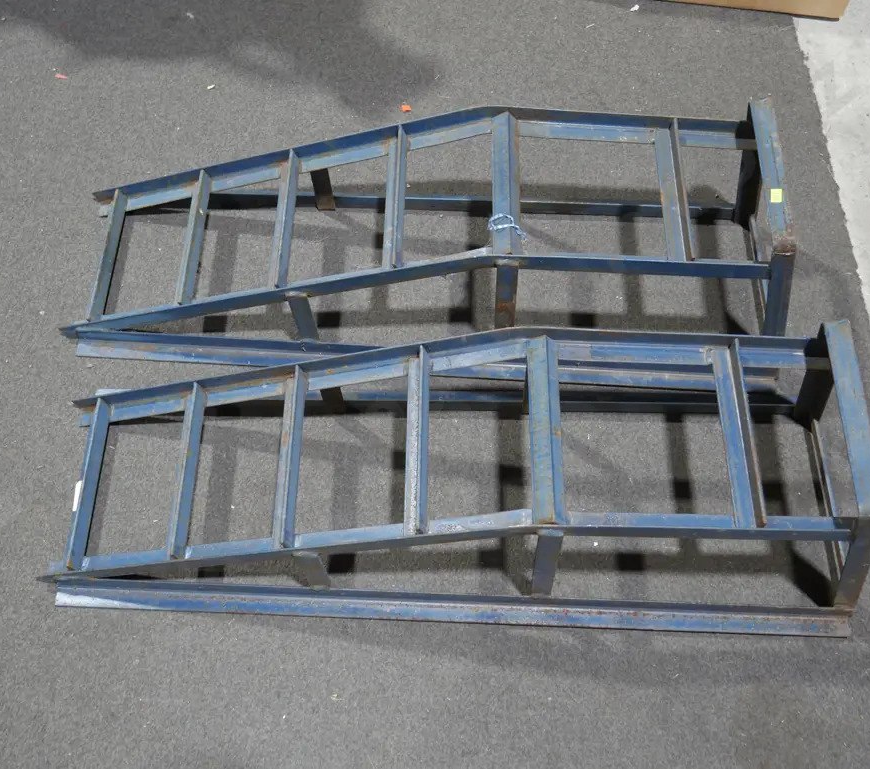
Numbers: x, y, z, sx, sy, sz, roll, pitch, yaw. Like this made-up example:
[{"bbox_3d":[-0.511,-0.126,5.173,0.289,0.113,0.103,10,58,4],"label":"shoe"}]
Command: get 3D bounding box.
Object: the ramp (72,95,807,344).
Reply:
[{"bbox_3d":[-0.007,-0.268,1.676,1.234,0.330,0.413,2,60,-2],"label":"ramp"}]

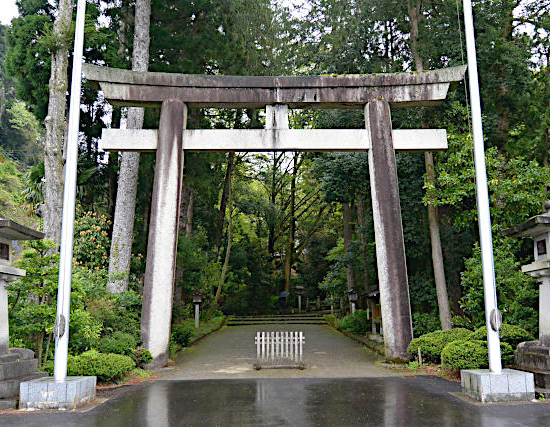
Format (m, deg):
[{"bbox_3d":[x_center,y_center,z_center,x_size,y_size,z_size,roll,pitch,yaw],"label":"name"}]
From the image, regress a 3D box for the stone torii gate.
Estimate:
[{"bbox_3d":[0.012,-0.068,13.875,11.200,8.600,0.950,0,-10,-1],"label":"stone torii gate"}]

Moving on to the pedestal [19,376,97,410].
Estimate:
[{"bbox_3d":[-3.691,3.007,8.241,0.930,0.450,0.920,-1,-10,0],"label":"pedestal"}]

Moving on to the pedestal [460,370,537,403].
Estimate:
[{"bbox_3d":[3.908,2.985,8.440,0.920,0.440,0.920,0,-10,-5],"label":"pedestal"}]

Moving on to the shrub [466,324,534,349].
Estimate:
[{"bbox_3d":[5.752,3.161,12.270,1.600,0.780,1.350,-1,-10,0],"label":"shrub"}]

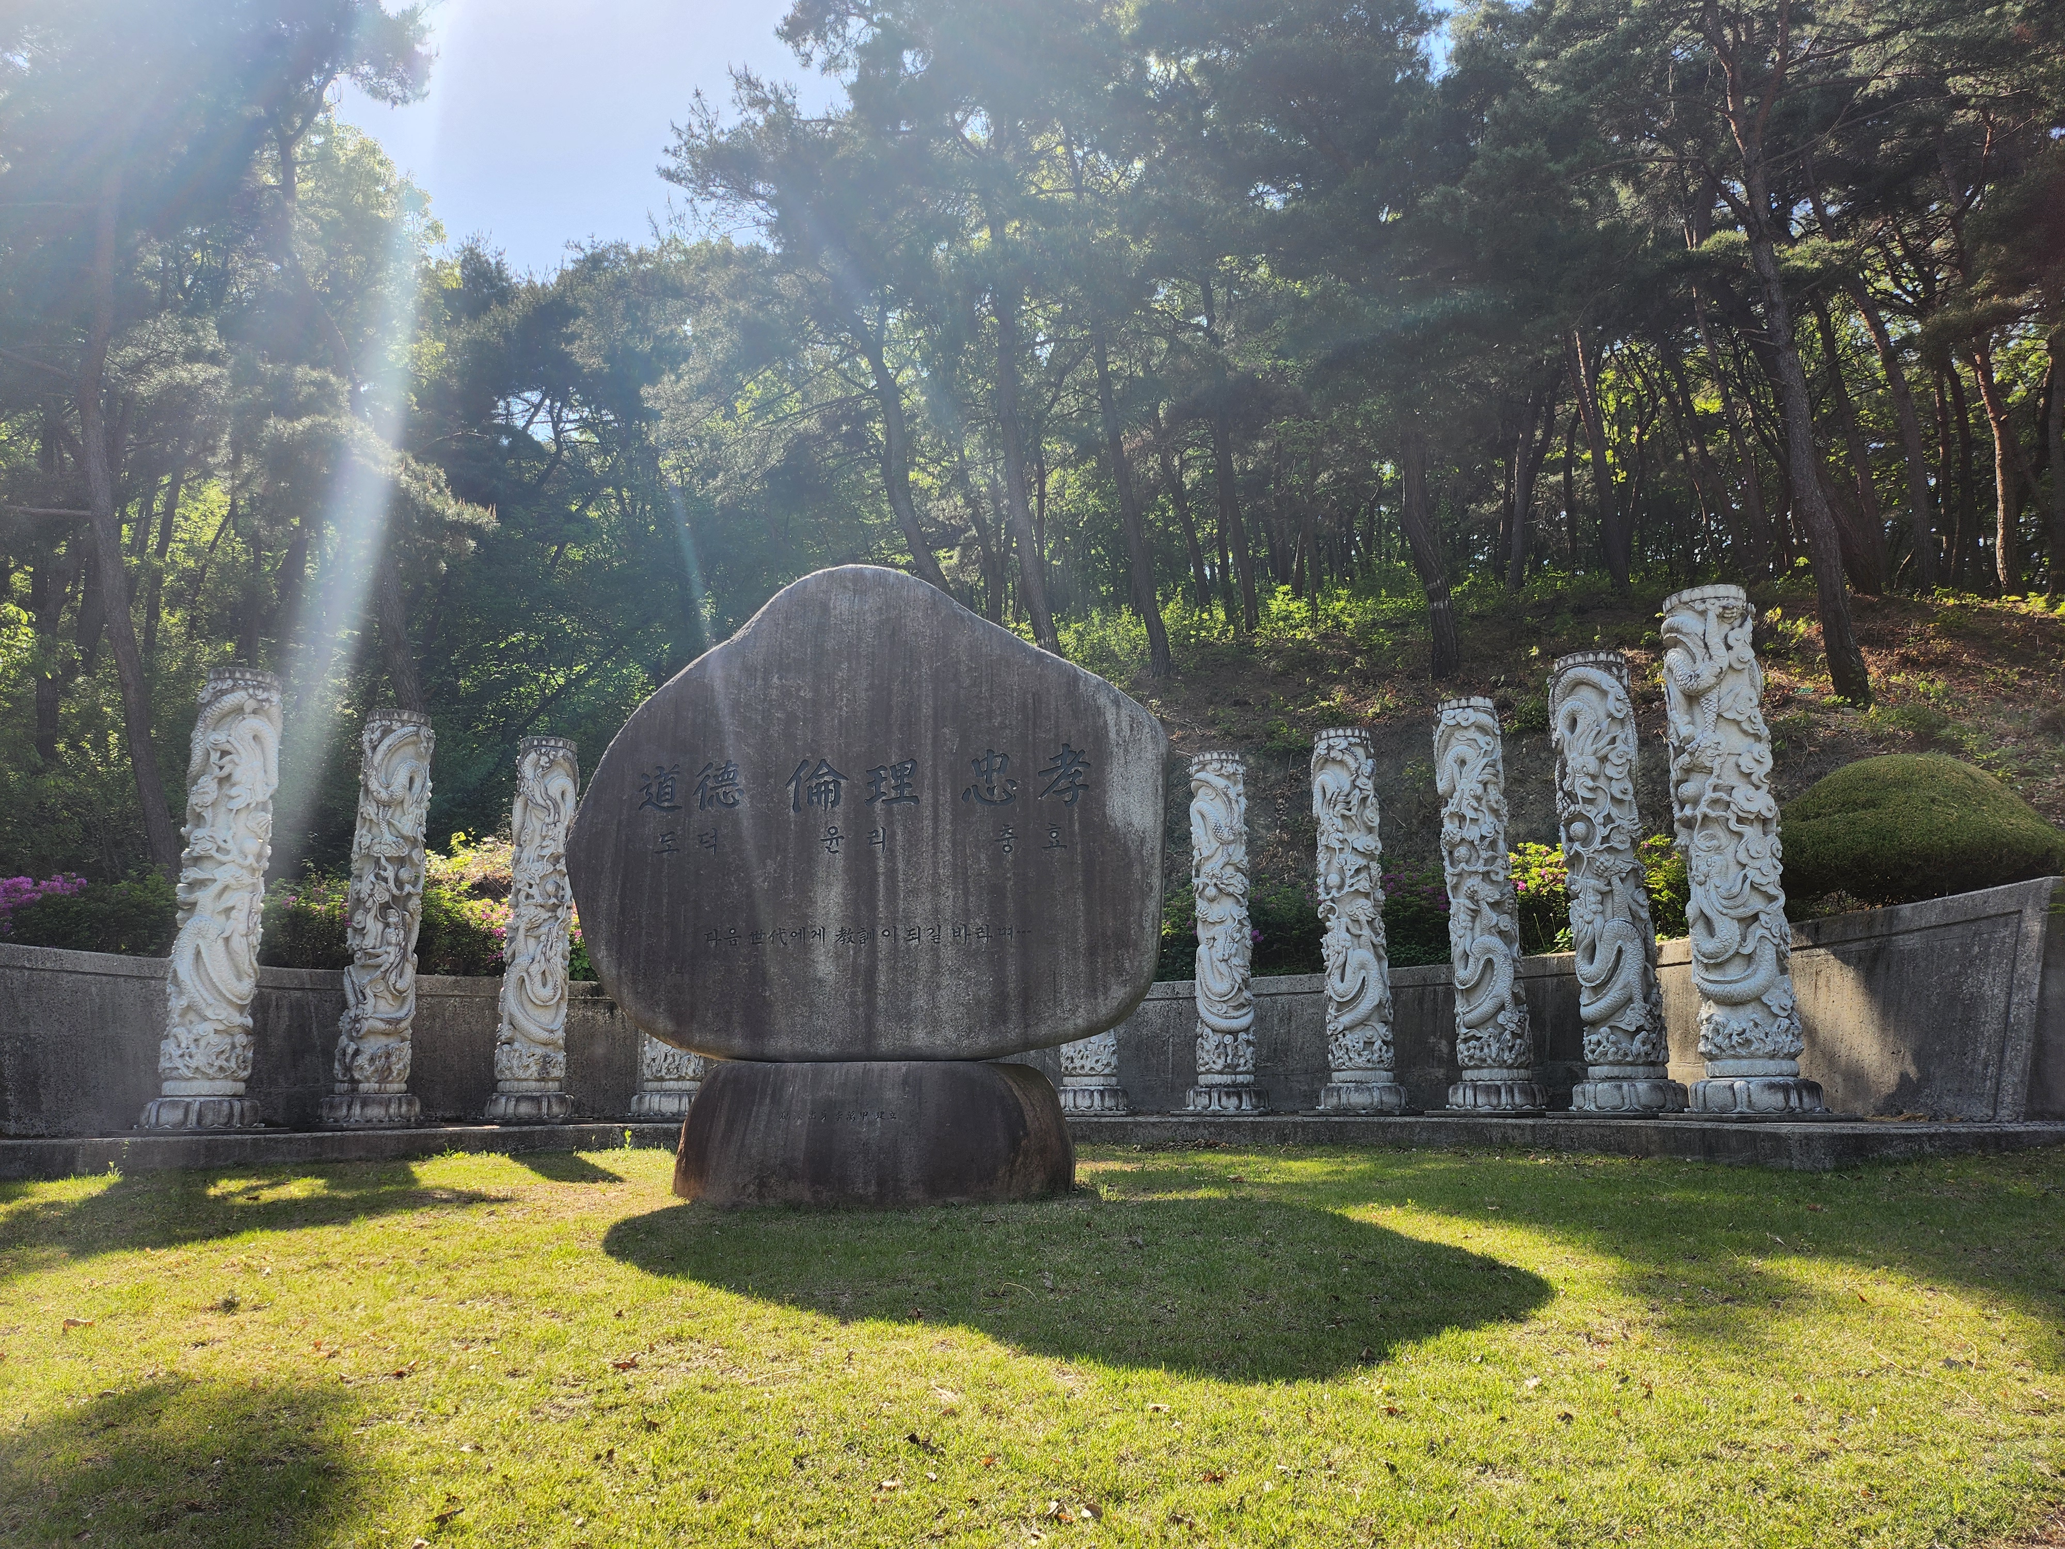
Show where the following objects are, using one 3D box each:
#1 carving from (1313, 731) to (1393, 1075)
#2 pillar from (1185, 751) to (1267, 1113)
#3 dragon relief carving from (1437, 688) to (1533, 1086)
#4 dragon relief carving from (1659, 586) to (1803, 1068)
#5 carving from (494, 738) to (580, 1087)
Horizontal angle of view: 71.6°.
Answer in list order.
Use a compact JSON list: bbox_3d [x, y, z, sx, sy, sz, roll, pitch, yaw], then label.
[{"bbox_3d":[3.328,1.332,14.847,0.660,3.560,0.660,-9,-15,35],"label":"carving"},{"bbox_3d":[2.101,1.718,15.816,0.920,3.900,0.920,-6,-13,21],"label":"pillar"},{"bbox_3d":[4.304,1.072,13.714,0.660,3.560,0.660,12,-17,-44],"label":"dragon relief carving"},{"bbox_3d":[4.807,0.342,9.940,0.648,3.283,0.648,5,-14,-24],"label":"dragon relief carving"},{"bbox_3d":[-5.140,1.427,14.908,0.660,3.560,0.660,8,-15,-35],"label":"carving"}]

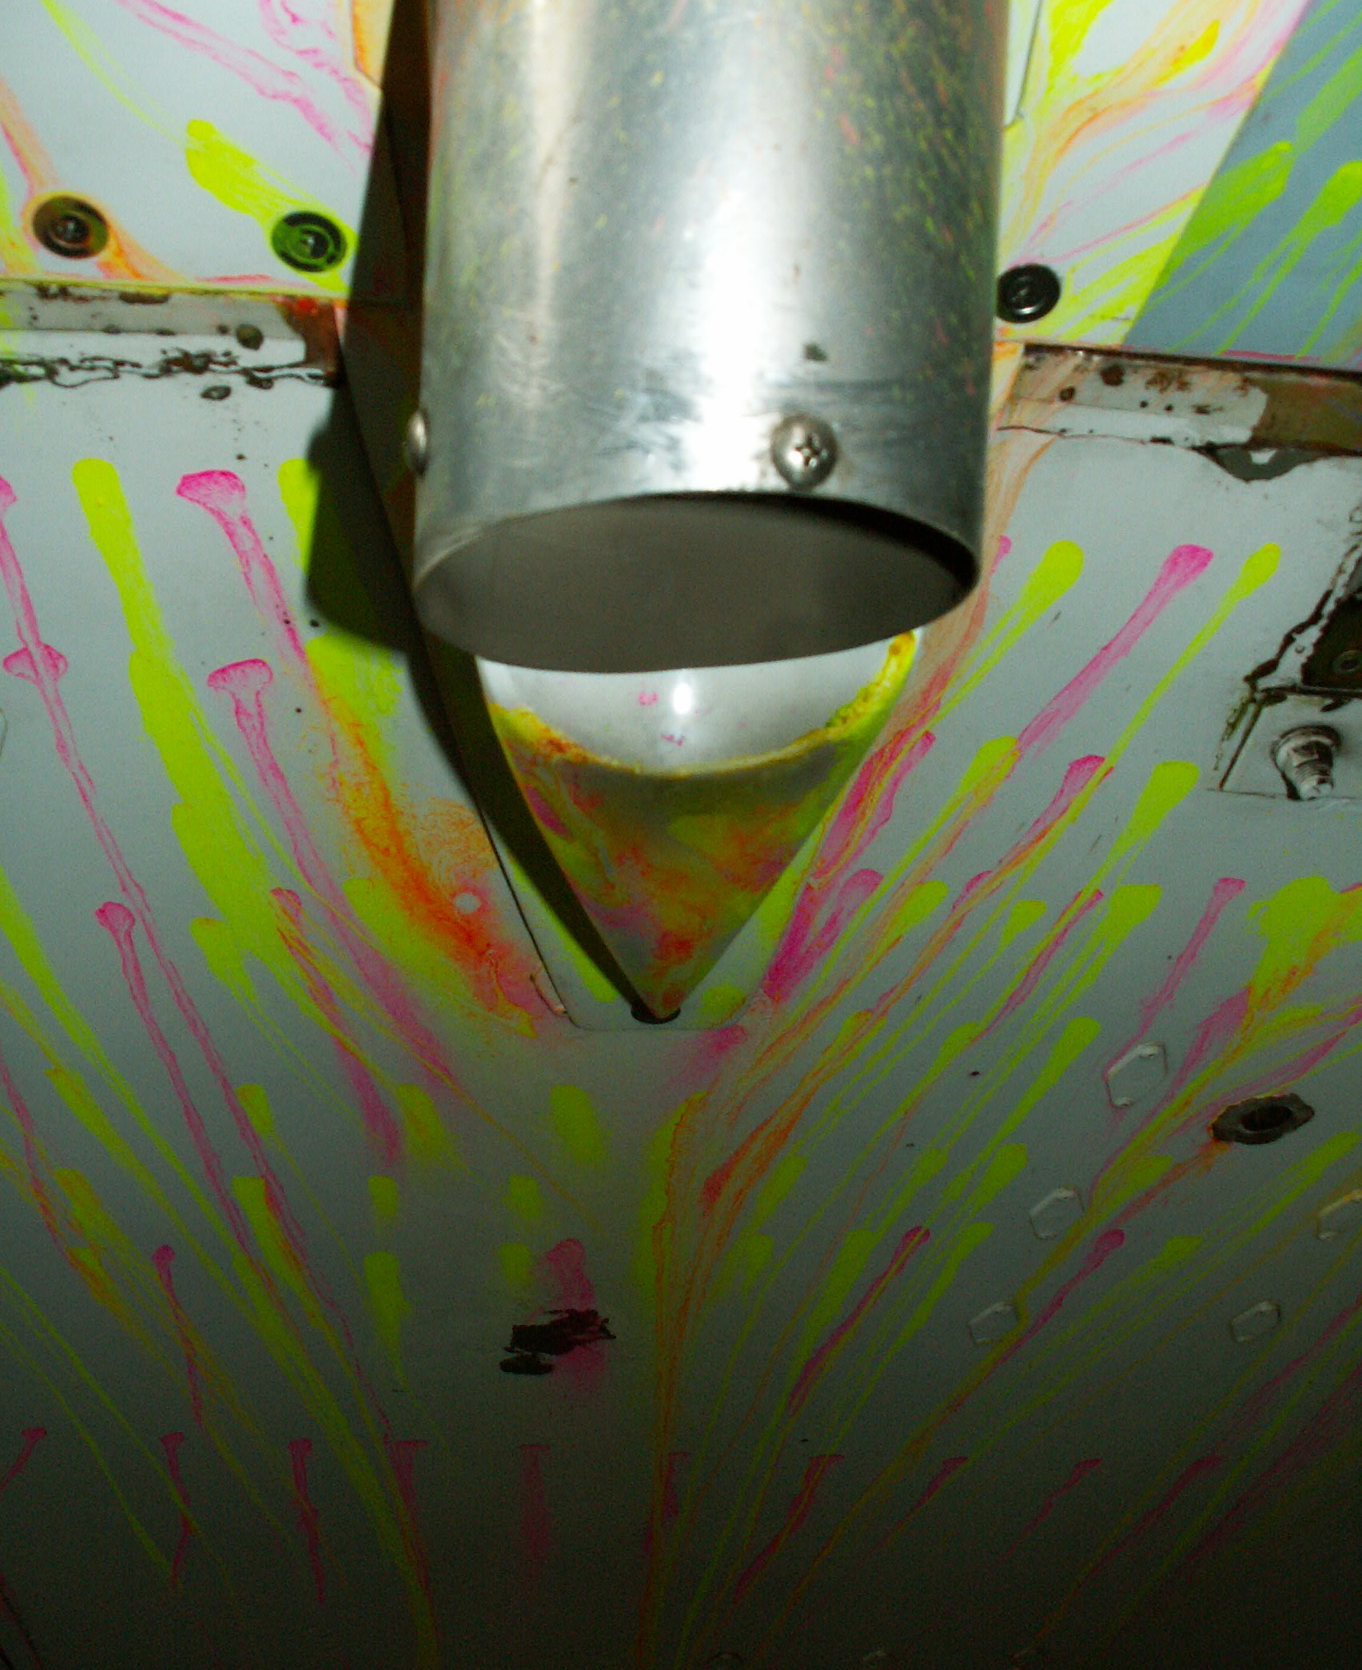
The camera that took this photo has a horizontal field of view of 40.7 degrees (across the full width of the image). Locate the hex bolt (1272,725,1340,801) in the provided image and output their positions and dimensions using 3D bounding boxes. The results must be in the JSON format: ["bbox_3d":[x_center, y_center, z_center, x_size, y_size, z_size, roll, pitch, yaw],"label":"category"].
[{"bbox_3d":[0.142,-0.015,0.412,0.015,0.012,0.015,-1,-38,-1],"label":"hex bolt"}]

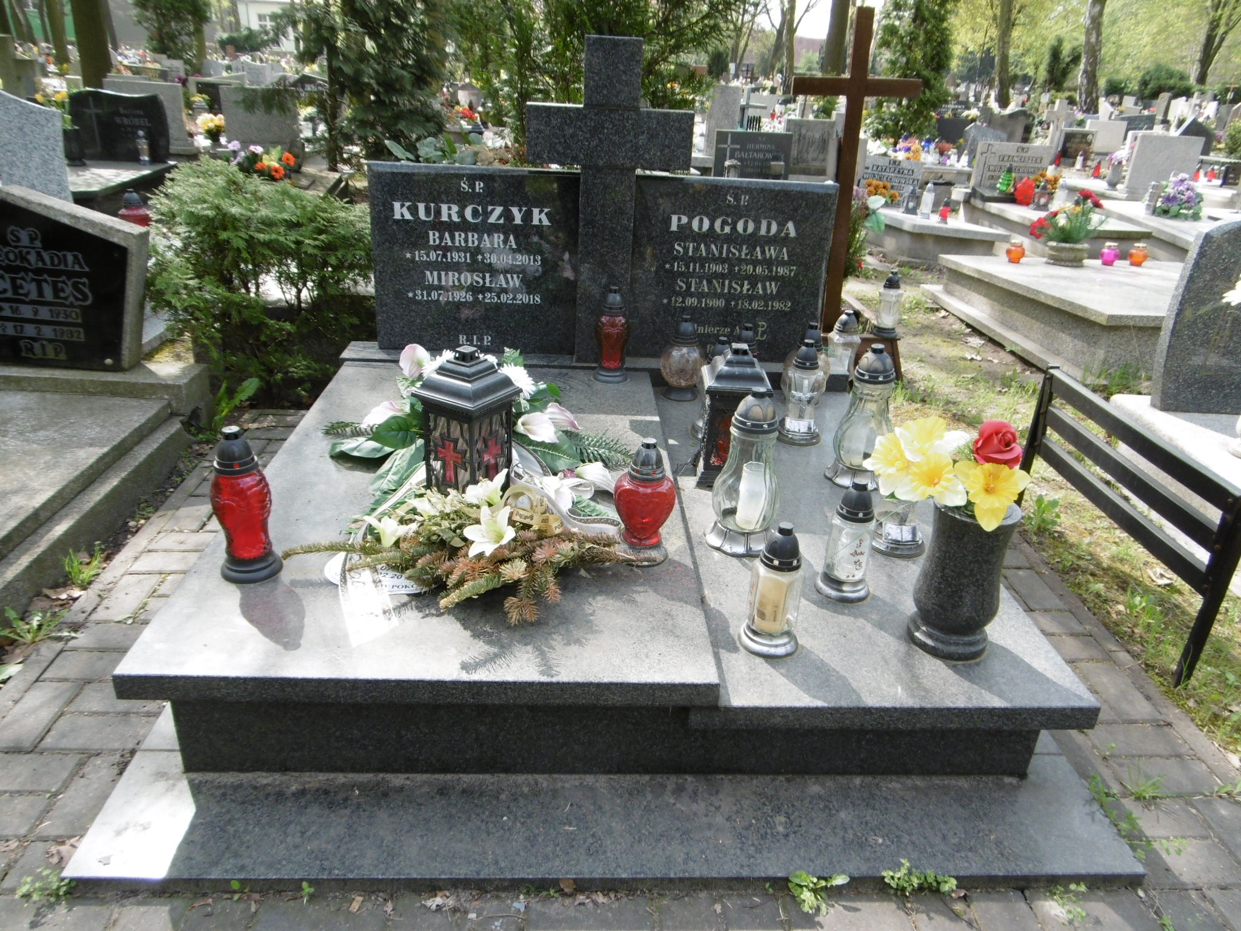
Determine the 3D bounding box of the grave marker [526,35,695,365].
[{"bbox_3d":[-0.044,-0.831,2.813,0.518,1.000,0.140,1,21,-3],"label":"grave marker"}]

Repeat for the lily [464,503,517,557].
[{"bbox_3d":[-0.270,0.134,1.768,0.100,0.085,0.070,5,25,5],"label":"lily"}]

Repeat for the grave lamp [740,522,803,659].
[{"bbox_3d":[0.305,0.233,1.657,0.124,0.257,0.124,1,25,-3],"label":"grave lamp"}]

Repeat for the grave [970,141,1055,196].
[{"bbox_3d":[3.388,-2.568,7.425,0.660,0.420,0.120,1,24,-3],"label":"grave"}]

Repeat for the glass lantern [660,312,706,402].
[{"bbox_3d":[0.213,-0.363,2.864,0.150,0.270,0.150,1,25,-3],"label":"glass lantern"}]

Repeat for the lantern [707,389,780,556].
[{"bbox_3d":[0.288,0.004,1.912,0.168,0.363,0.168,2,26,-4],"label":"lantern"}]

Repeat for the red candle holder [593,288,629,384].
[{"bbox_3d":[-0.023,-0.419,2.729,0.116,0.296,0.116,2,26,-4],"label":"red candle holder"}]

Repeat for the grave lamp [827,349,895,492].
[{"bbox_3d":[0.652,-0.139,2.250,0.168,0.365,0.168,2,26,-4],"label":"grave lamp"}]

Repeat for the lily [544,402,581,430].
[{"bbox_3d":[-0.159,-0.135,2.372,0.092,0.070,0.065,-14,30,-32],"label":"lily"}]

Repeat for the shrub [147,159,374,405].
[{"bbox_3d":[-1.268,-0.698,3.214,0.950,0.840,0.750,1,25,-4],"label":"shrub"}]

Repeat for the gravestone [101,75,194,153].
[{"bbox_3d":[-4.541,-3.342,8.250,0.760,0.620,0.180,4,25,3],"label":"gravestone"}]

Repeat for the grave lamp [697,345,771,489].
[{"bbox_3d":[0.286,-0.133,2.199,0.165,0.360,0.165,3,26,-1],"label":"grave lamp"}]

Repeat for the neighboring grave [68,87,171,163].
[{"bbox_3d":[-4.360,-2.946,7.469,0.730,0.570,0.120,0,25,-6],"label":"neighboring grave"}]

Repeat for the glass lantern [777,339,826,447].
[{"bbox_3d":[0.551,-0.220,2.546,0.132,0.299,0.132,1,24,-3],"label":"glass lantern"}]

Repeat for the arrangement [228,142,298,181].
[{"bbox_3d":[-2.583,-2.194,6.211,0.470,0.280,0.310,1,24,-3],"label":"arrangement"}]

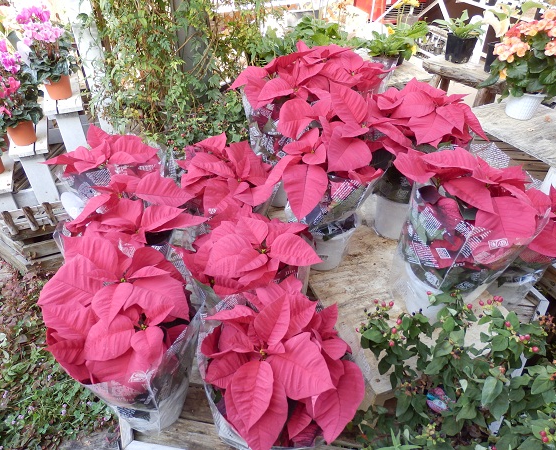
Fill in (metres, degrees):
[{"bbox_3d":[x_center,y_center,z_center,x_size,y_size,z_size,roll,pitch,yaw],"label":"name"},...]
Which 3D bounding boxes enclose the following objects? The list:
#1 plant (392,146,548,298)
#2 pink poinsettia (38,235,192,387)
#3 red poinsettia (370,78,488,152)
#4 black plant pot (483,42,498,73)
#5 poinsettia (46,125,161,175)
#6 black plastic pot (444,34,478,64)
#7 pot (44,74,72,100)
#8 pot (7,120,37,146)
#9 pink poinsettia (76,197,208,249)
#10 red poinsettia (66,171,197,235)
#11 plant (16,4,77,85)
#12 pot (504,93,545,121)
[{"bbox_3d":[0.400,0.036,0.995,0.265,0.330,0.265,0,38,0],"label":"plant"},{"bbox_3d":[-0.326,0.174,0.870,0.310,0.200,0.320,0,38,0],"label":"pink poinsettia"},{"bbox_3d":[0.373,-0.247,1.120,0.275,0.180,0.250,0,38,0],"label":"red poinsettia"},{"bbox_3d":[1.065,-0.795,2.076,0.145,0.128,0.145,3,37,0],"label":"black plant pot"},{"bbox_3d":[-0.561,-0.241,1.400,0.360,0.130,0.280,0,38,0],"label":"poinsettia"},{"bbox_3d":[0.754,-0.734,1.794,0.120,0.100,0.120,0,38,0],"label":"black plastic pot"},{"bbox_3d":[-0.952,-0.606,1.880,0.113,0.097,0.113,0,38,0],"label":"pot"},{"bbox_3d":[-1.147,-0.420,1.942,0.113,0.097,0.113,0,38,0],"label":"pot"},{"bbox_3d":[-0.252,0.015,0.835,0.245,0.170,0.210,0,38,0],"label":"pink poinsettia"},{"bbox_3d":[-0.392,-0.050,1.160,0.340,0.150,0.290,0,38,0],"label":"red poinsettia"},{"bbox_3d":[-0.936,-0.737,1.777,0.215,0.240,0.200,0,38,0],"label":"plant"},{"bbox_3d":[1.052,-0.506,1.850,0.165,0.130,0.165,0,38,0],"label":"pot"}]

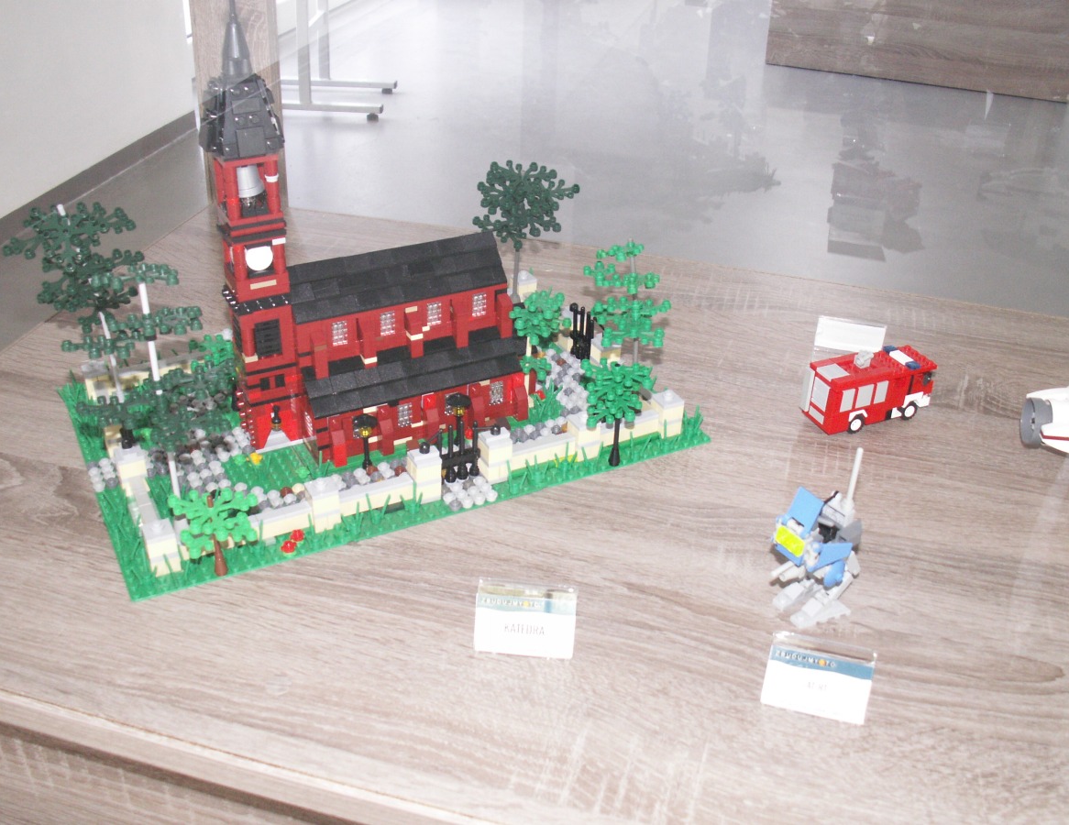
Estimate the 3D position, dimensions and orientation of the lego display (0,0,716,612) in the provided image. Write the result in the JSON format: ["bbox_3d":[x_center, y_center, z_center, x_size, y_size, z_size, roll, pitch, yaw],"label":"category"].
[{"bbox_3d":[-0.105,-0.123,0.714,0.415,0.290,0.265,-14,33,-25],"label":"lego display"}]

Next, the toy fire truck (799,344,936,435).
[{"bbox_3d":[0.236,-0.019,0.788,0.085,0.051,0.038,-11,32,-21],"label":"toy fire truck"}]

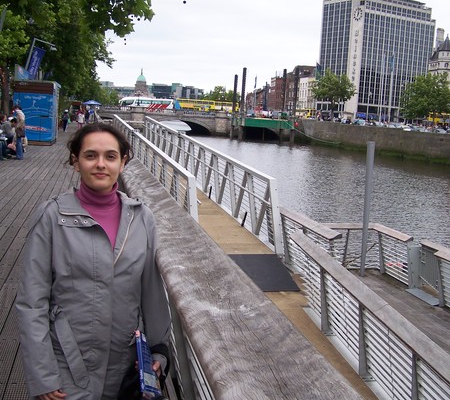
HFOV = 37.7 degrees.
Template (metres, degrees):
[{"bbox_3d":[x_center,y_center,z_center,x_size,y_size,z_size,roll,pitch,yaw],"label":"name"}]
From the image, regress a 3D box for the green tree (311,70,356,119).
[{"bbox_3d":[24.154,-23.592,148.000,9.200,11.800,9.200,3,7,0],"label":"green tree"}]

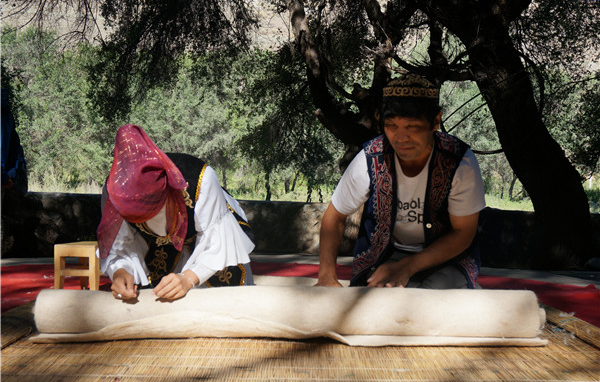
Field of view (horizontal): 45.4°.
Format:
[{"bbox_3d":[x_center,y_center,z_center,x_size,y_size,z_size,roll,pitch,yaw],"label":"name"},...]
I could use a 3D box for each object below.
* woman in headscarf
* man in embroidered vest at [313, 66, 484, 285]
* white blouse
[{"bbox_3d":[-0.415,0.125,2.450,0.500,0.660,0.720,1,2,16],"label":"woman in headscarf"},{"bbox_3d":[0.345,0.020,2.500,0.580,0.840,0.680,0,2,9],"label":"man in embroidered vest"},{"bbox_3d":[-0.395,0.110,2.320,0.480,0.400,0.400,1,2,14],"label":"white blouse"}]

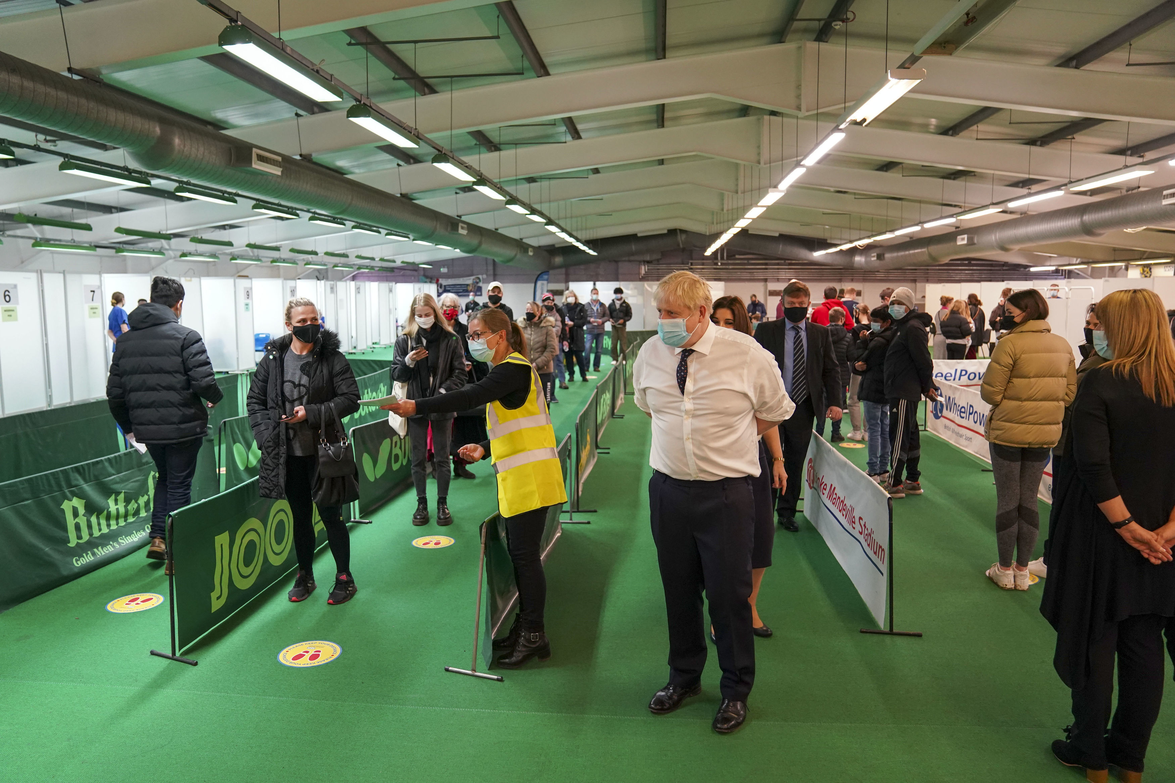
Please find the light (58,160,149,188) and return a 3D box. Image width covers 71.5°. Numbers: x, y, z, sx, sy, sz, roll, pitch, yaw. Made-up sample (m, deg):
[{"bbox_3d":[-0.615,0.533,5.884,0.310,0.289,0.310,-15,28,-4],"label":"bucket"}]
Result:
[{"bbox_3d":[-6.376,-2.895,10.863,0.220,0.140,1.550,0,7,5],"label":"light"}]

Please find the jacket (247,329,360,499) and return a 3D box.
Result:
[{"bbox_3d":[-1.571,0.122,4.511,0.580,0.940,0.370,1,7,6],"label":"jacket"}]

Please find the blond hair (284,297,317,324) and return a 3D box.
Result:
[{"bbox_3d":[-1.565,-0.439,4.459,0.160,0.160,0.180,-5,12,-38],"label":"blond hair"}]

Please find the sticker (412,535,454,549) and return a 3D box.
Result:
[{"bbox_3d":[-1.050,1.030,5.574,0.310,0.005,0.310,1,7,5],"label":"sticker"}]

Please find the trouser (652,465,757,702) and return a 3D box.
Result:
[{"bbox_3d":[0.468,0.783,3.312,0.410,0.950,0.340,2,7,24],"label":"trouser"}]

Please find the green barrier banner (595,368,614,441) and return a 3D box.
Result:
[{"bbox_3d":[0.233,0.107,10.058,0.040,0.610,2.280,1,7,6],"label":"green barrier banner"}]

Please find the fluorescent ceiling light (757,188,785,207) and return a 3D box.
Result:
[{"bbox_3d":[2.966,-3.147,13.191,0.270,0.100,1.840,1,7,5],"label":"fluorescent ceiling light"}]

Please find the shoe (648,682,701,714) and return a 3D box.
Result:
[{"bbox_3d":[0.385,1.250,3.401,0.280,0.105,0.105,-6,9,-40],"label":"shoe"}]

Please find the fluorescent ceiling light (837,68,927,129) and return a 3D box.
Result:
[{"bbox_3d":[2.513,-2.528,7.088,0.280,0.100,1.820,0,7,5],"label":"fluorescent ceiling light"}]

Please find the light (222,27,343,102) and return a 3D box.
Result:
[{"bbox_3d":[-2.167,-2.358,5.922,0.220,0.140,1.520,0,7,5],"label":"light"}]

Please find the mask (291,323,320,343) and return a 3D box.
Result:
[{"bbox_3d":[-1.505,-0.312,4.364,0.140,0.110,0.085,-5,12,-38],"label":"mask"}]

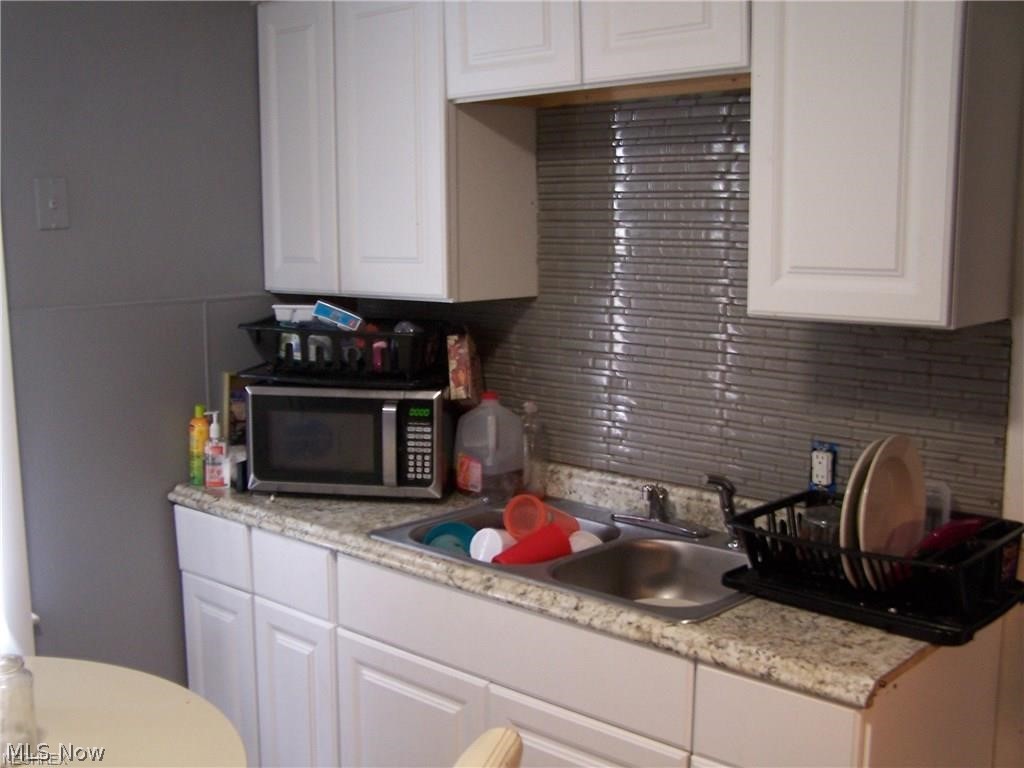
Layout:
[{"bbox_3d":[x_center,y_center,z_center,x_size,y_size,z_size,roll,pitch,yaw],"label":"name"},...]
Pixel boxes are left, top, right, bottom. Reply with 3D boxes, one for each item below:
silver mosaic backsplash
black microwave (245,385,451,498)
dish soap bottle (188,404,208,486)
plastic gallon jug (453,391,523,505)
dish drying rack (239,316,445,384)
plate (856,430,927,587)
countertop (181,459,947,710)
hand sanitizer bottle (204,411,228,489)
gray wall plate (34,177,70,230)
[{"bbox_3d":[0.231,-0.215,2.659,1.836,0.874,0.015,7,11,41],"label":"silver mosaic backsplash"},{"bbox_3d":[-0.383,0.128,2.870,0.490,0.277,0.356,1,8,10],"label":"black microwave"},{"bbox_3d":[-0.808,0.161,2.897,0.048,0.208,0.043,7,11,41],"label":"dish soap bottle"},{"bbox_3d":[-0.053,0.149,2.800,0.152,0.257,0.152,7,11,41],"label":"plastic gallon jug"},{"bbox_3d":[-0.406,-0.085,2.863,0.475,0.142,0.330,2,8,14],"label":"dish drying rack"},{"bbox_3d":[0.673,0.228,2.002,0.025,0.277,0.277,7,11,41],"label":"plate"},{"bbox_3d":[0.029,0.304,2.490,1.885,0.112,0.632,7,11,41],"label":"countertop"},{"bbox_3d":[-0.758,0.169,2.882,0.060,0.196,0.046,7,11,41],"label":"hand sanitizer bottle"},{"bbox_3d":[-1.050,-0.412,2.578,0.010,0.117,0.074,7,11,41],"label":"gray wall plate"}]

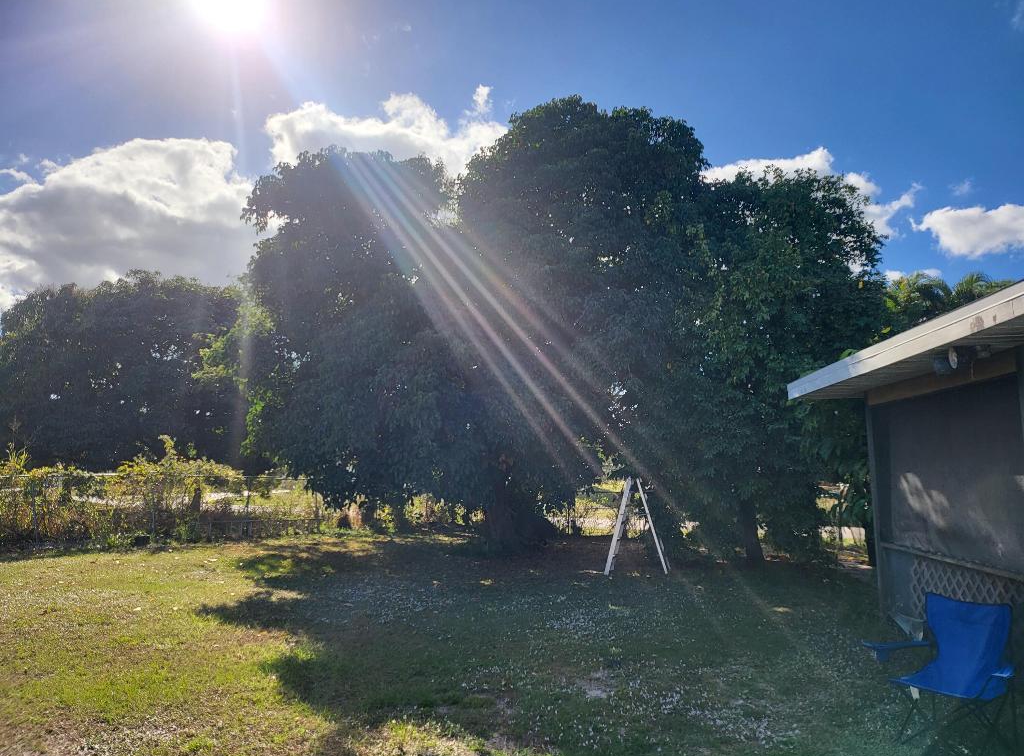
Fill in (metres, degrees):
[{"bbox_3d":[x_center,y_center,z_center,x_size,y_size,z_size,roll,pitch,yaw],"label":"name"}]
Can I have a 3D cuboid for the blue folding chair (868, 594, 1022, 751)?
[{"bbox_3d":[2.790,1.888,4.532,0.600,0.880,0.830,5,-9,-31],"label":"blue folding chair"}]

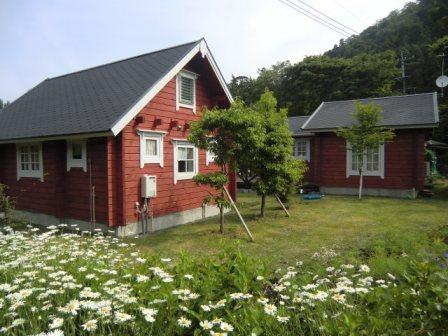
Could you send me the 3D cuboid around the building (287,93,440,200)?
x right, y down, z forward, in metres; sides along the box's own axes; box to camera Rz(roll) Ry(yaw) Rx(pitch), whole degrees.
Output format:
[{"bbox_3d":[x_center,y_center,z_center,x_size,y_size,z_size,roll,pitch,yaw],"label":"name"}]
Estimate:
[{"bbox_3d":[6.506,-1.114,15.199,6.300,4.450,6.100,1,2,32],"label":"building"}]

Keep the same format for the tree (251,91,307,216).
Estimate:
[{"bbox_3d":[1.585,-0.422,9.312,1.700,3.770,1.620,0,2,10],"label":"tree"}]

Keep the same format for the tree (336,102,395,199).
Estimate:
[{"bbox_3d":[5.508,-0.650,12.027,2.120,3.750,1.950,1,2,25],"label":"tree"}]

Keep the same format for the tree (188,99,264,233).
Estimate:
[{"bbox_3d":[0.061,-0.036,7.510,1.740,3.270,1.600,0,2,0],"label":"tree"}]

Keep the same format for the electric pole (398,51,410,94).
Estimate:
[{"bbox_3d":[18.741,-6.117,32.202,1.100,12.000,0.700,-2,2,33],"label":"electric pole"}]

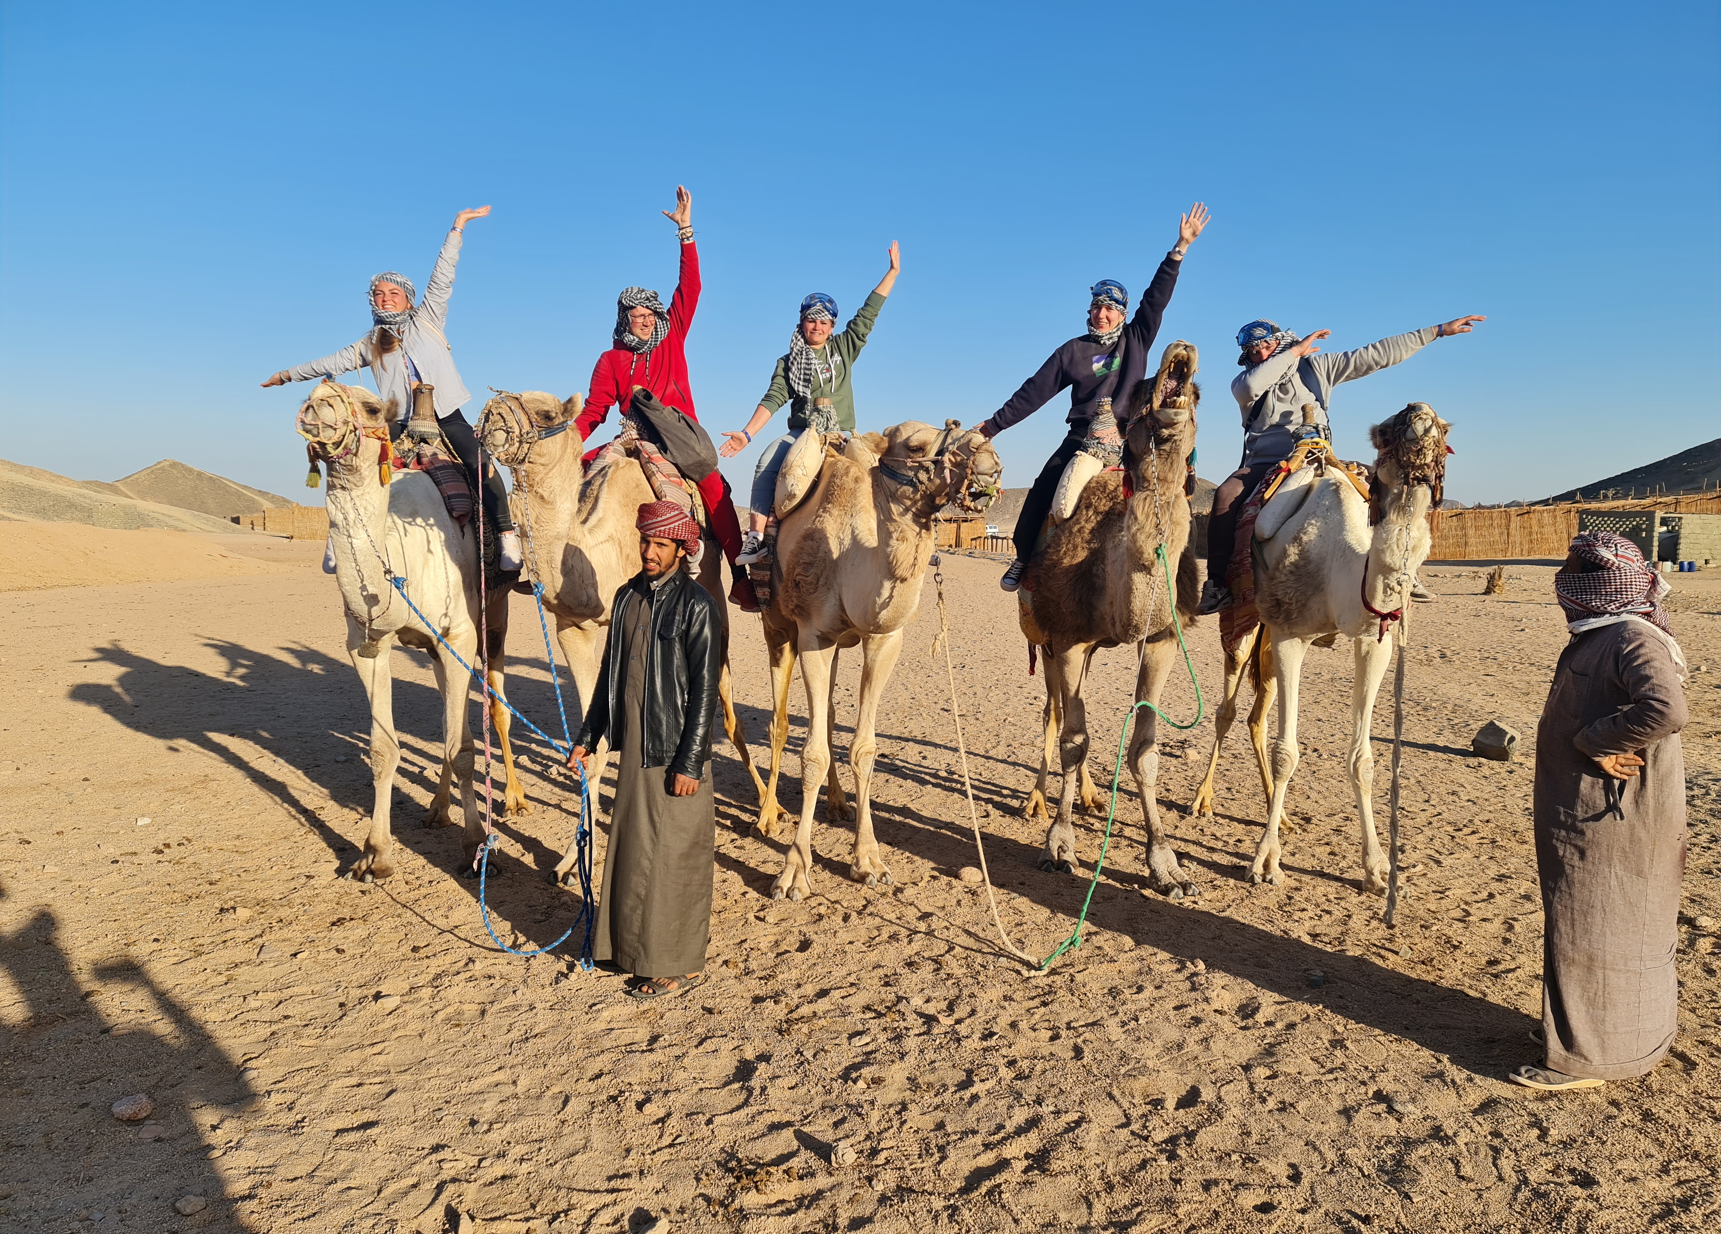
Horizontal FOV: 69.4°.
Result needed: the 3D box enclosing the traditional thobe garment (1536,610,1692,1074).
[{"bbox_3d":[2.320,0.668,3.899,0.410,1.370,0.480,1,4,16],"label":"traditional thobe garment"}]

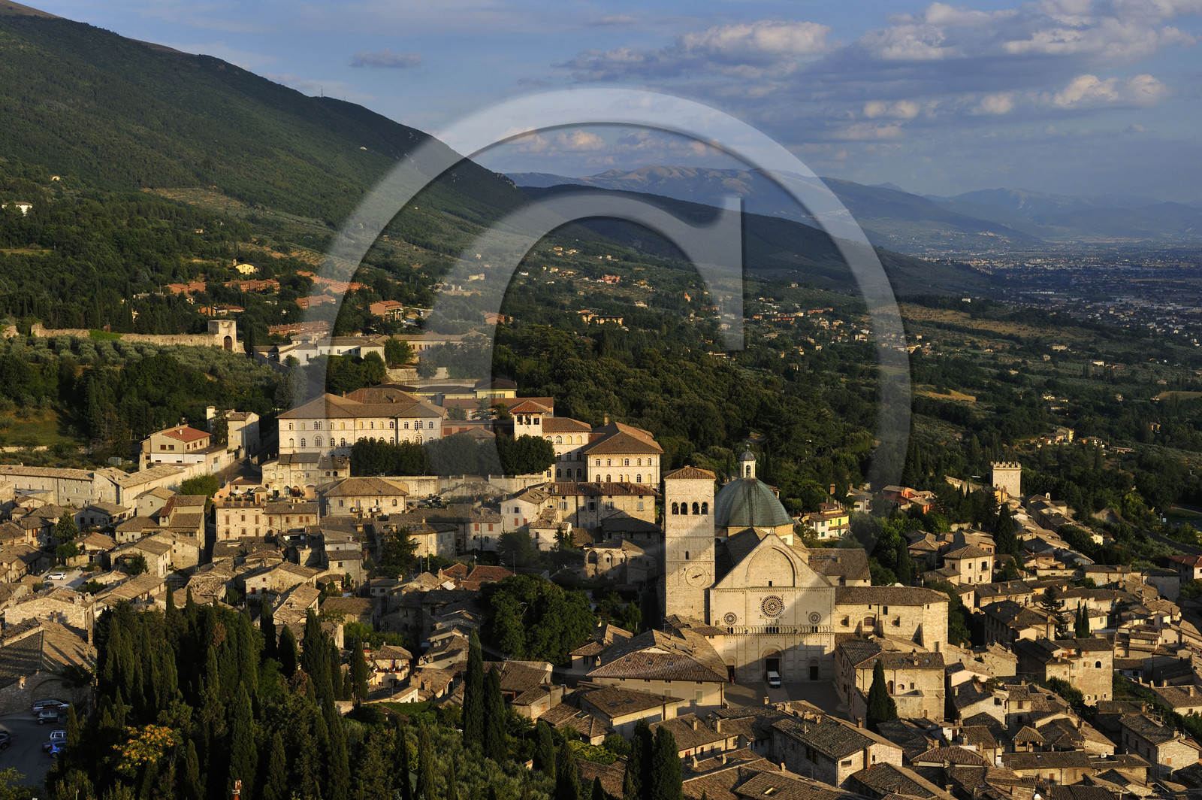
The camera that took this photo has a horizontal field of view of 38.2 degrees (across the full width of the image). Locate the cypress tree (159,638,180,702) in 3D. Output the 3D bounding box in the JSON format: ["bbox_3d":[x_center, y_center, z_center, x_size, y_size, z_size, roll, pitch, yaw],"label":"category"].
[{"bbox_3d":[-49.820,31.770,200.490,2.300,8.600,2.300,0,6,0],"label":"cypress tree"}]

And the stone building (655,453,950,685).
[{"bbox_3d":[40.060,31.770,369.330,56.800,43.000,55.000,0,6,-2],"label":"stone building"}]

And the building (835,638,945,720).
[{"bbox_3d":[53.300,50.990,317.450,16.800,11.400,18.200,0,6,0],"label":"building"}]

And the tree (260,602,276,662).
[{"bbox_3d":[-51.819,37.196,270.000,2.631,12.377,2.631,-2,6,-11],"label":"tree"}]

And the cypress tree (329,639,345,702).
[{"bbox_3d":[-41.684,42.641,274.000,2.522,10.158,2.522,-1,6,-9],"label":"cypress tree"}]

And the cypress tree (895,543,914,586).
[{"bbox_3d":[70.290,38.540,402.620,4.000,11.000,4.000,0,6,0],"label":"cypress tree"}]

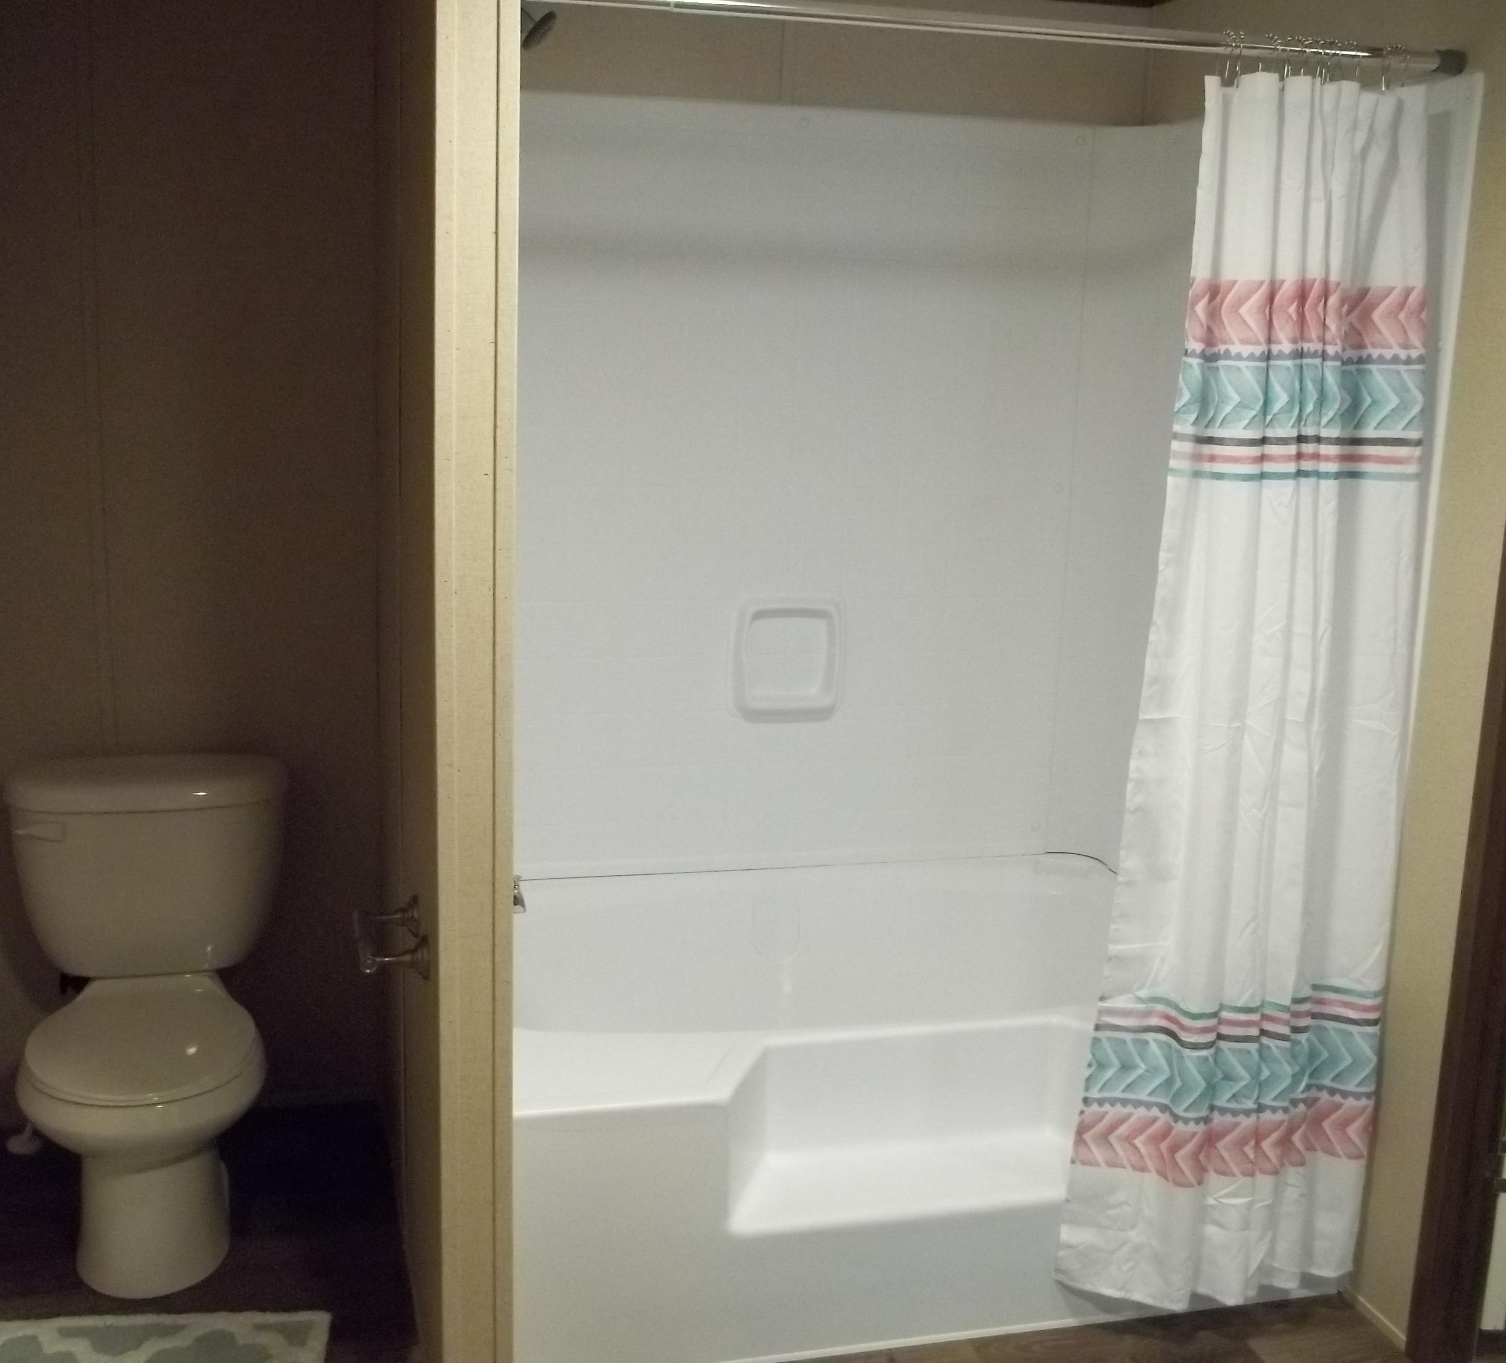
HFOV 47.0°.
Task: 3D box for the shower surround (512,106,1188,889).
[{"bbox_3d":[0.199,-0.244,2.884,1.377,1.479,1.025,-1,12,-15],"label":"shower surround"}]

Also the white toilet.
[{"bbox_3d":[-0.996,0.554,2.848,0.458,0.725,0.735,-1,12,-15],"label":"white toilet"}]

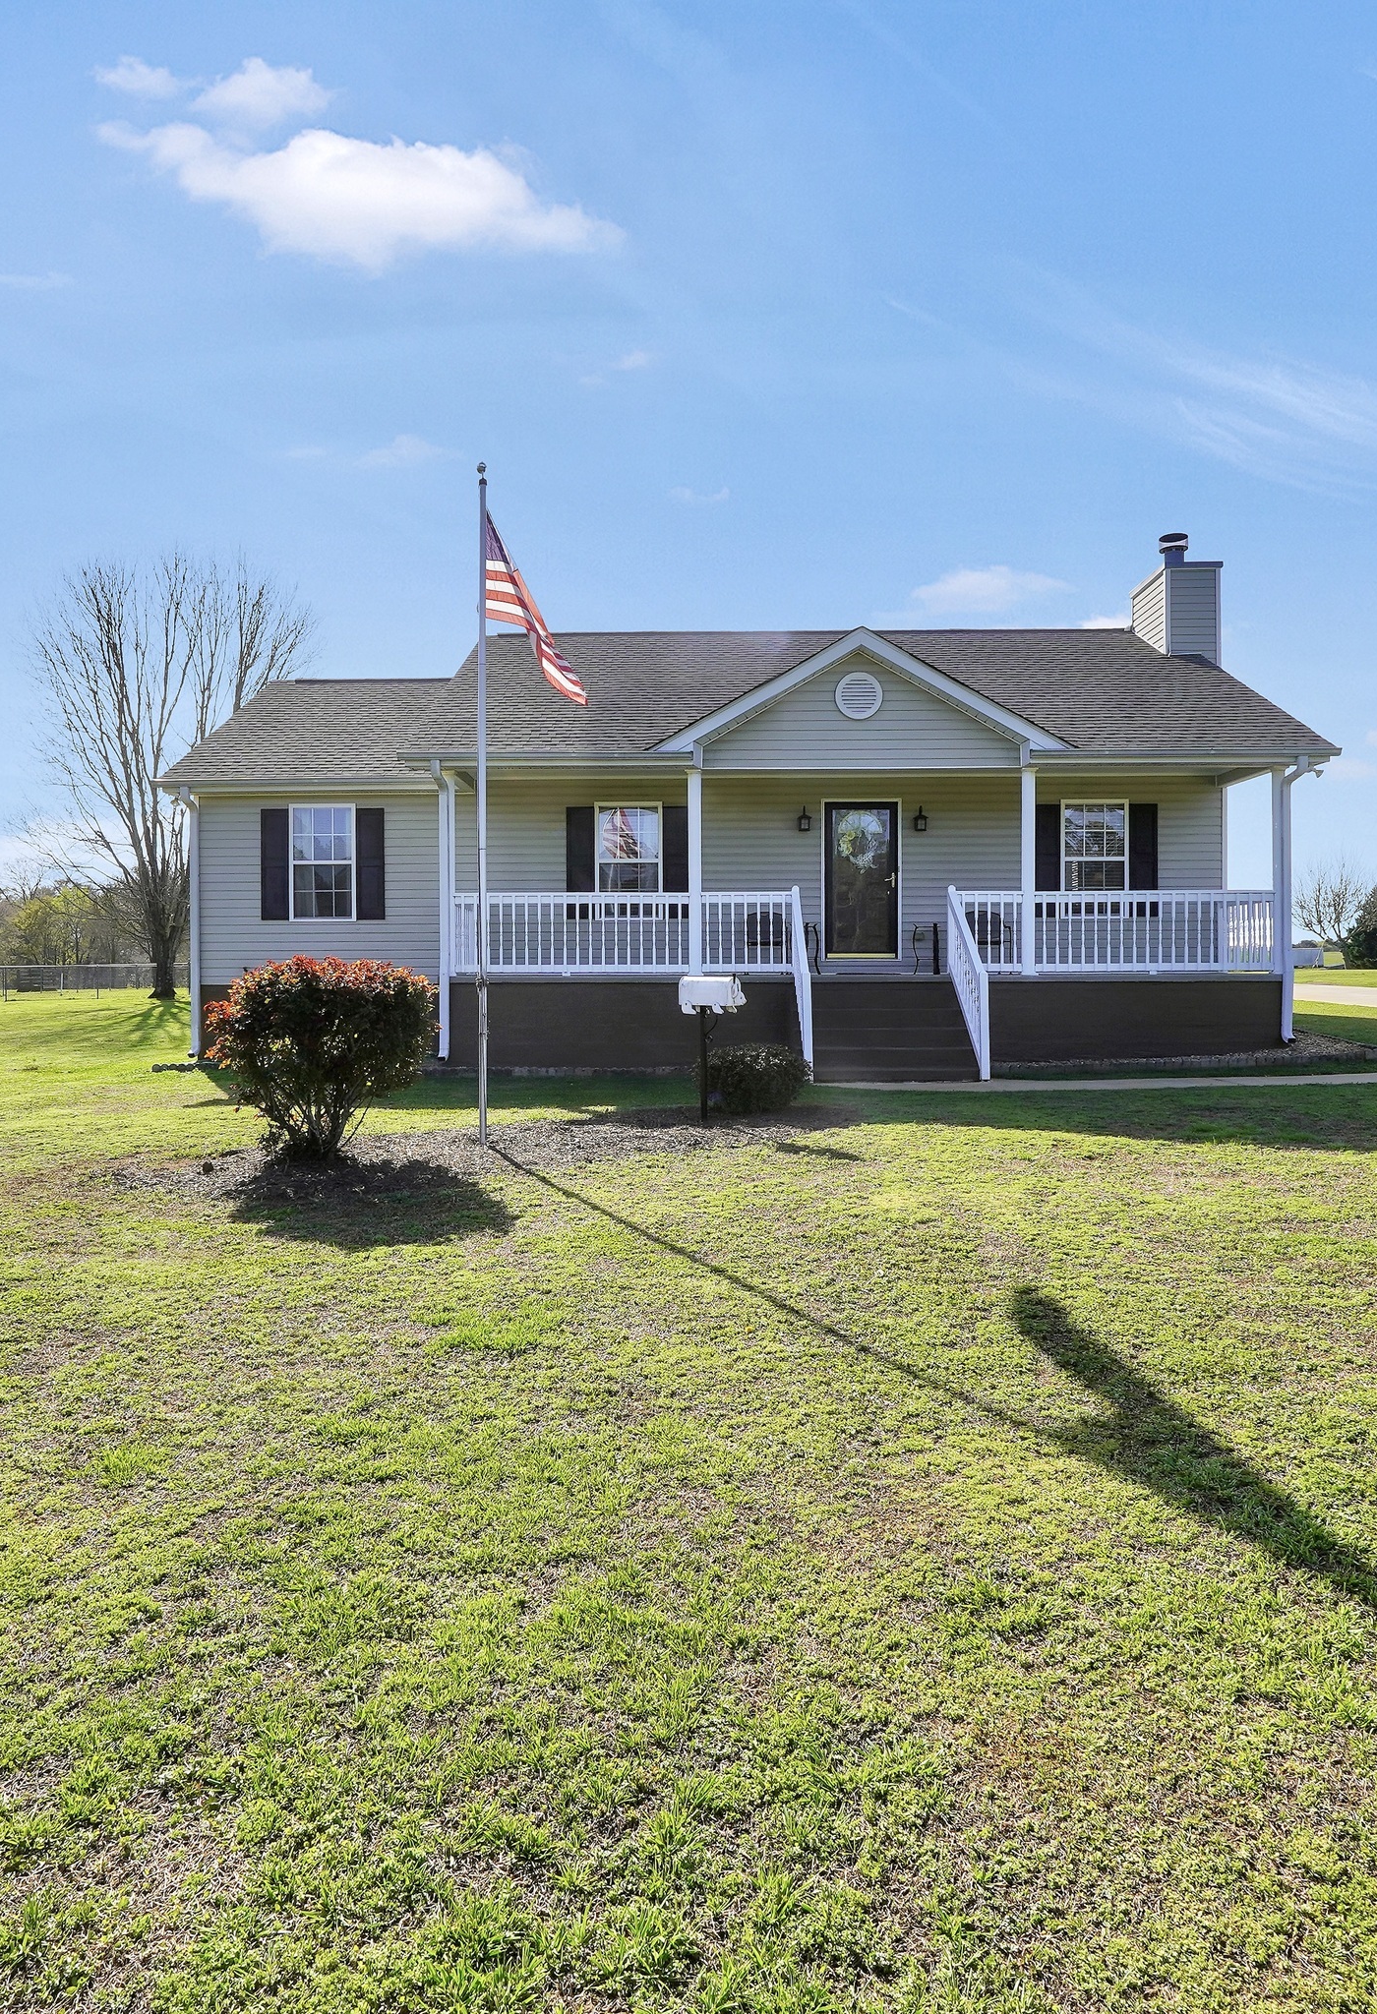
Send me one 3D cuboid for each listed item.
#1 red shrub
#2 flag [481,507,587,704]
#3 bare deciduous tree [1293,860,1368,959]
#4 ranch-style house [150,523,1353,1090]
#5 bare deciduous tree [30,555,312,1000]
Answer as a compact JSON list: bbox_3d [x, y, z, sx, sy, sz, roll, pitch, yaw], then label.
[{"bbox_3d":[-2.520,0.340,8.650,1.620,1.380,1.500,0,2,0],"label":"red shrub"},{"bbox_3d":[-1.080,-2.850,9.000,0.850,1.320,0.270,-1,2,-27],"label":"flag"},{"bbox_3d":[25.500,-3.850,50.000,3.400,4.300,3.400,0,2,0],"label":"bare deciduous tree"},{"bbox_3d":[0.370,-3.100,18.200,13.900,7.200,10.400,0,2,1],"label":"ranch-style house"},{"bbox_3d":[-16.200,-7.200,39.500,8.800,13.900,8.600,0,2,0],"label":"bare deciduous tree"}]

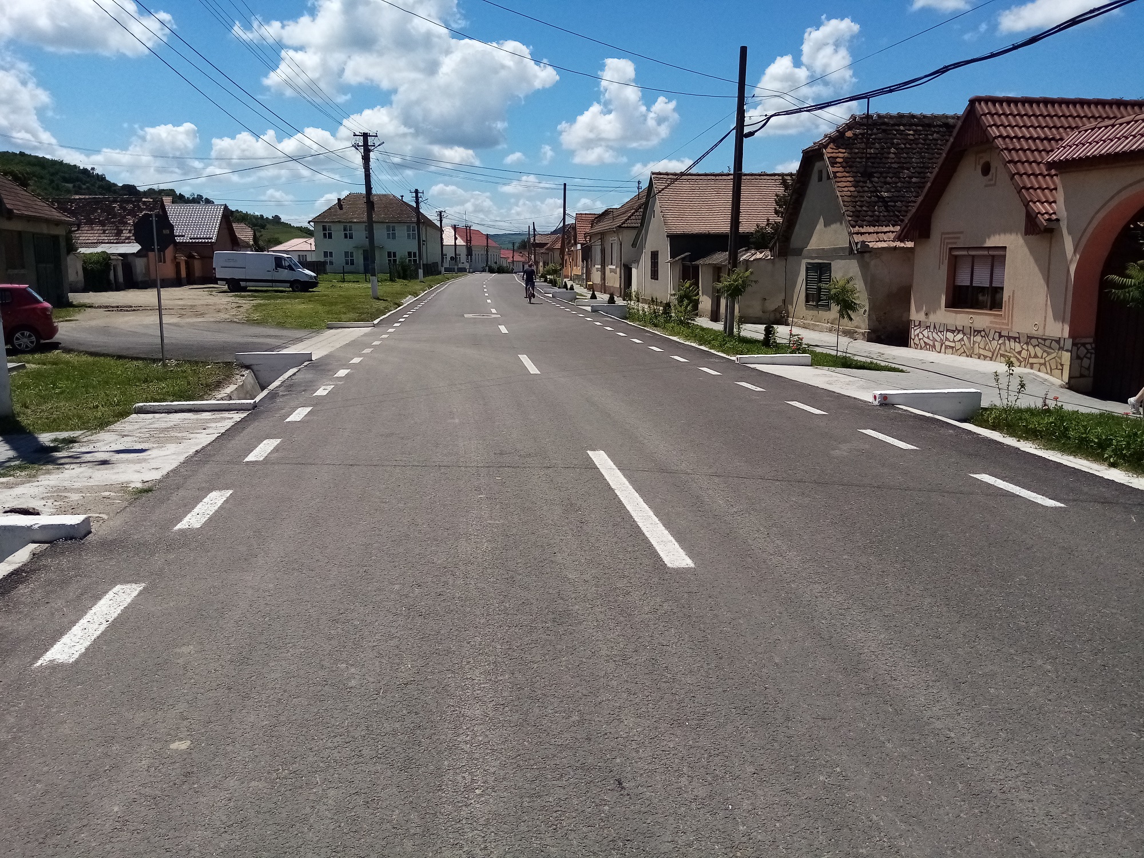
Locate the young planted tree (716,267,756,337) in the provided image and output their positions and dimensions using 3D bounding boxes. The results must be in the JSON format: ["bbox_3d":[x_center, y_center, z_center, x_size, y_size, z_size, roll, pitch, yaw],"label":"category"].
[{"bbox_3d":[3.801,-2.982,20.155,0.900,1.640,0.830,-1,10,-8],"label":"young planted tree"}]

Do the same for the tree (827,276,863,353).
[{"bbox_3d":[5.024,-2.110,15.969,0.650,1.480,0.630,-1,10,-8],"label":"tree"}]

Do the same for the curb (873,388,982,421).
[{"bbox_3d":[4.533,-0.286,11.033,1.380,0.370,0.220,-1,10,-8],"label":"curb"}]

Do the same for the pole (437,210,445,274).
[{"bbox_3d":[-17.083,-24.469,112.687,1.000,8.250,0.350,-1,11,-6],"label":"pole"}]

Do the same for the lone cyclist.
[{"bbox_3d":[-1.952,-6.651,39.105,0.600,1.820,1.750,-1,11,-6],"label":"lone cyclist"}]

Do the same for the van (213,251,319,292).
[{"bbox_3d":[-18.613,-9.565,52.400,5.910,2.430,2.000,0,10,-7],"label":"van"}]

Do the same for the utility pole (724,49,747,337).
[{"bbox_3d":[3.881,-5.451,20.120,0.260,6.550,0.260,0,10,-8],"label":"utility pole"}]

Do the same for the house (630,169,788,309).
[{"bbox_3d":[8.314,-8.877,40.169,9.800,5.807,6.952,-1,11,-8],"label":"house"}]

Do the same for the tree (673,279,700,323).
[{"bbox_3d":[3.526,-4.009,26.466,0.740,1.300,0.740,-1,11,-8],"label":"tree"}]

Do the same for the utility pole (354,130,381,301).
[{"bbox_3d":[-9.905,-10.467,42.592,1.250,8.000,0.400,-2,10,-8],"label":"utility pole"}]

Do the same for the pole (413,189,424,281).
[{"bbox_3d":[-13.784,-17.531,77.618,1.000,8.250,0.350,-1,11,-6],"label":"pole"}]

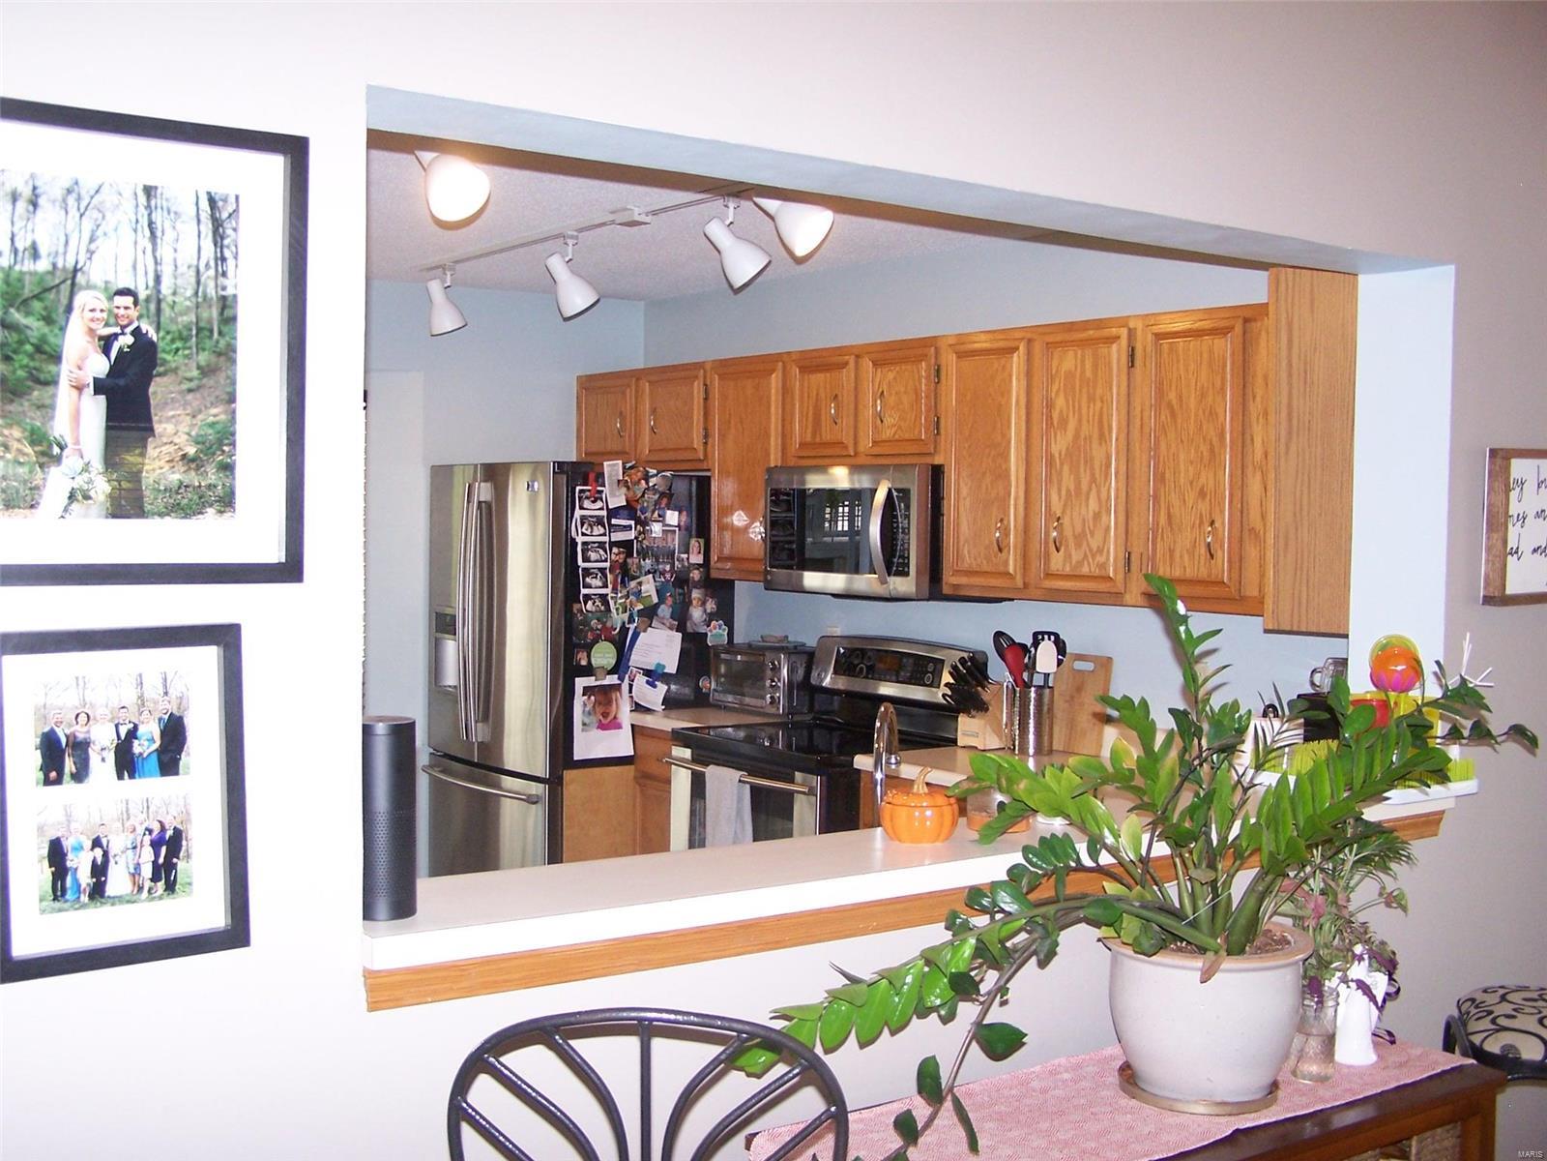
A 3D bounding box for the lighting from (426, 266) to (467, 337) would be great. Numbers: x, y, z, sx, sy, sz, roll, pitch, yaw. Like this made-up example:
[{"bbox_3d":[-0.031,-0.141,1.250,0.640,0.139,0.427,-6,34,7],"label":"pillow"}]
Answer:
[{"bbox_3d":[-1.117,-0.949,5.800,0.170,0.240,0.130,-1,3,-37],"label":"lighting"}]

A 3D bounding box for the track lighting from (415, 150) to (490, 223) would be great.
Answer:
[{"bbox_3d":[-0.678,-0.840,3.550,0.130,0.220,0.200,-1,3,-37],"label":"track lighting"}]

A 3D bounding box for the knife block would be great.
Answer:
[{"bbox_3d":[0.660,0.407,5.213,0.160,0.205,0.110,-1,3,-37],"label":"knife block"}]

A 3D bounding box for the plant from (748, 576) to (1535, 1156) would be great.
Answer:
[{"bbox_3d":[0.505,0.377,2.496,1.120,0.790,0.560,0,2,-10],"label":"plant"}]

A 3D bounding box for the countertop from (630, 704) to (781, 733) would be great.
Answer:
[{"bbox_3d":[-0.184,0.495,5.899,0.660,0.045,0.400,-1,3,-37],"label":"countertop"}]

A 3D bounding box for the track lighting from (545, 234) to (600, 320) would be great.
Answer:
[{"bbox_3d":[-0.603,-0.909,5.100,0.185,0.255,0.130,0,2,-26],"label":"track lighting"}]

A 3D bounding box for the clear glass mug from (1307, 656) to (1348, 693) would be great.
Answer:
[{"bbox_3d":[1.315,0.225,4.000,0.112,0.090,0.085,1,2,11],"label":"clear glass mug"}]

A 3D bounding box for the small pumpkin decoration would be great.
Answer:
[{"bbox_3d":[0.230,0.347,2.652,0.120,0.110,0.120,1,2,0],"label":"small pumpkin decoration"}]

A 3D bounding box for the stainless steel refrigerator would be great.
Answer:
[{"bbox_3d":[-0.726,0.471,6.300,0.850,1.785,0.910,-1,3,-37],"label":"stainless steel refrigerator"}]

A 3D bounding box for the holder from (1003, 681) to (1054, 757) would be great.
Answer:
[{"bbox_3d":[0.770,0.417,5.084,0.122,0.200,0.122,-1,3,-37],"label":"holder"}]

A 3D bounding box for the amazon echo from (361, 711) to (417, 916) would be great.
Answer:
[{"bbox_3d":[-0.479,0.290,2.076,0.084,0.235,0.084,0,2,-11],"label":"amazon echo"}]

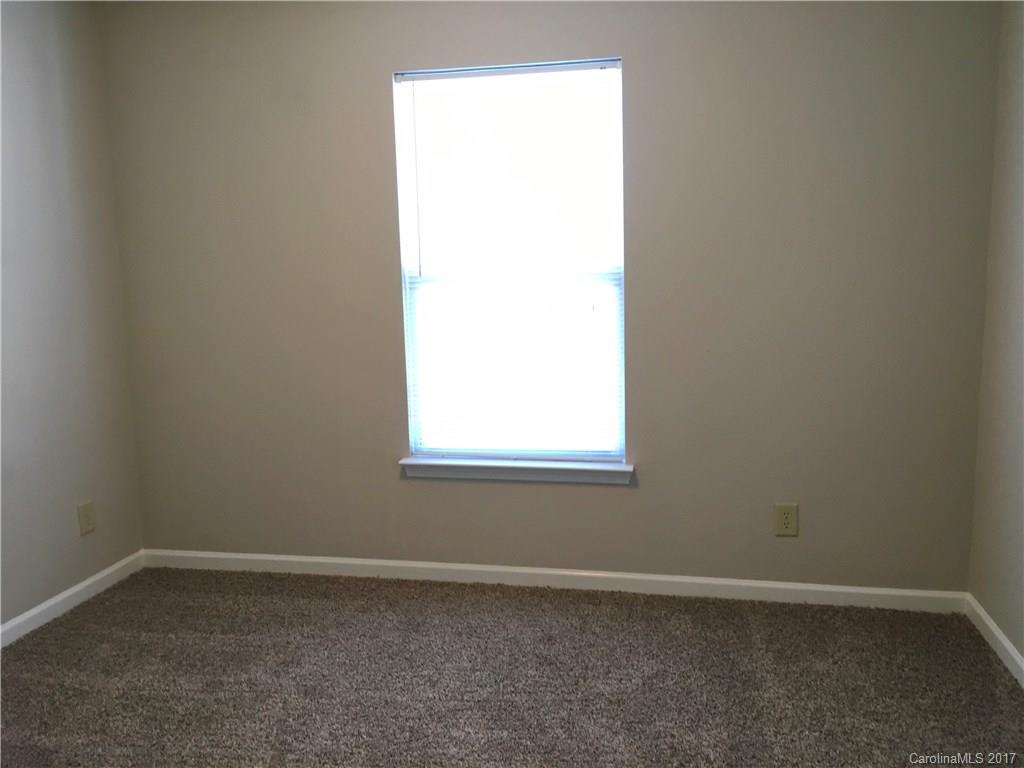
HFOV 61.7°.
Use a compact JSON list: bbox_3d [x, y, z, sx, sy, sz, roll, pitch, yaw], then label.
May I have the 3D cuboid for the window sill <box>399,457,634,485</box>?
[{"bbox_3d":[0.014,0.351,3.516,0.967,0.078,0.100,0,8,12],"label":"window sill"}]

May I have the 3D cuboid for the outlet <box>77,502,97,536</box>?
[{"bbox_3d":[-1.759,0.557,3.554,0.008,0.122,0.078,0,8,12],"label":"outlet"}]

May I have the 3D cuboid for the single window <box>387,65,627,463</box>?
[{"bbox_3d":[-0.001,-0.462,3.442,0.889,1.550,0.040,0,8,12],"label":"single window"}]

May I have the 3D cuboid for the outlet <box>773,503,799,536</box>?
[{"bbox_3d":[1.061,0.526,3.307,0.078,0.122,0.008,0,8,12],"label":"outlet"}]

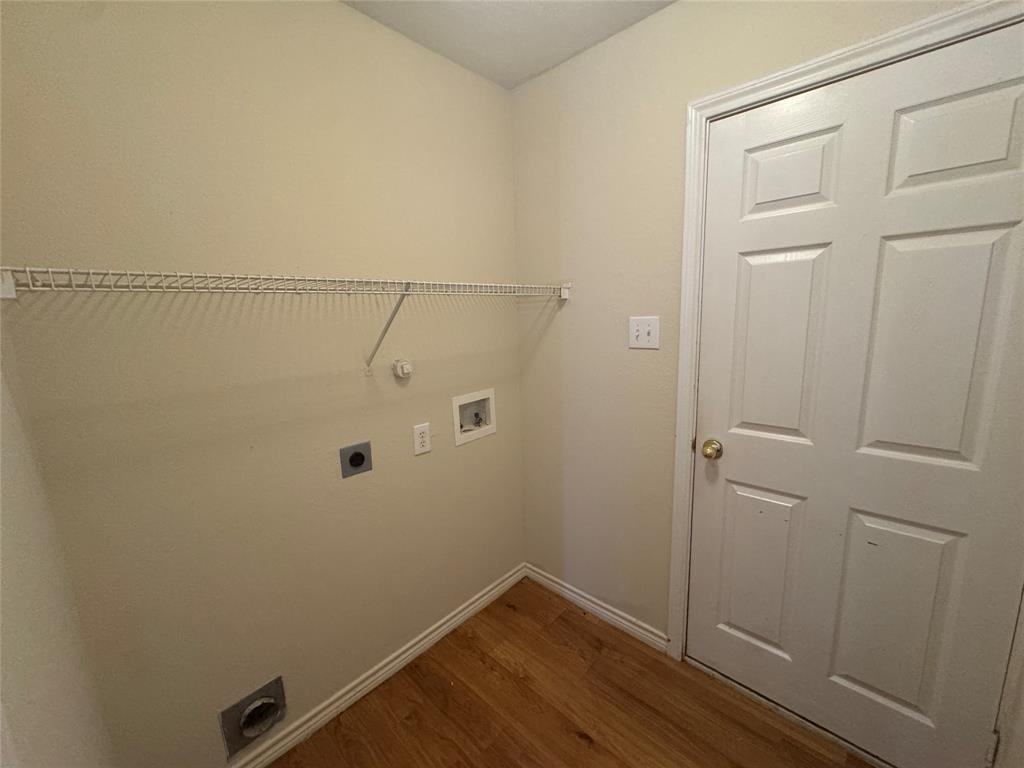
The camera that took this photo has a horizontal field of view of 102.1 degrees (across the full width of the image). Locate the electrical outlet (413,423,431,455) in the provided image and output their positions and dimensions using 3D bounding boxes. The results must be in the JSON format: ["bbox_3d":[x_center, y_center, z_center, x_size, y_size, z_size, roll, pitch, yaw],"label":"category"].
[{"bbox_3d":[-0.368,0.227,1.702,0.009,0.120,0.073,7,14,43],"label":"electrical outlet"}]

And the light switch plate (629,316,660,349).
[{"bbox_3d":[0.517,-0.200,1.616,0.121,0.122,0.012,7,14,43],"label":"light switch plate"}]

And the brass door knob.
[{"bbox_3d":[0.714,0.241,1.486,0.066,0.066,0.064,7,14,43],"label":"brass door knob"}]

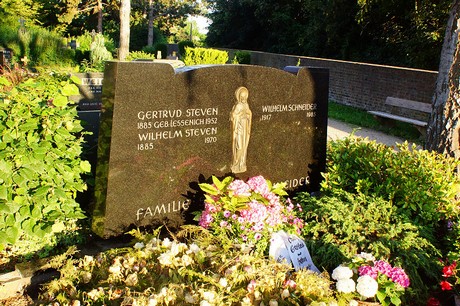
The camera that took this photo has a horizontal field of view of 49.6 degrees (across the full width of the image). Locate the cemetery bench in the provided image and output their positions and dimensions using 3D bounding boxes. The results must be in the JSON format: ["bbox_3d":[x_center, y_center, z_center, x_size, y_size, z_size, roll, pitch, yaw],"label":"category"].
[{"bbox_3d":[3.985,-0.769,11.330,0.580,0.800,1.660,-4,16,-33],"label":"cemetery bench"}]

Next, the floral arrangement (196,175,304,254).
[{"bbox_3d":[0.128,0.378,3.109,0.560,0.410,0.420,-2,15,-28],"label":"floral arrangement"}]

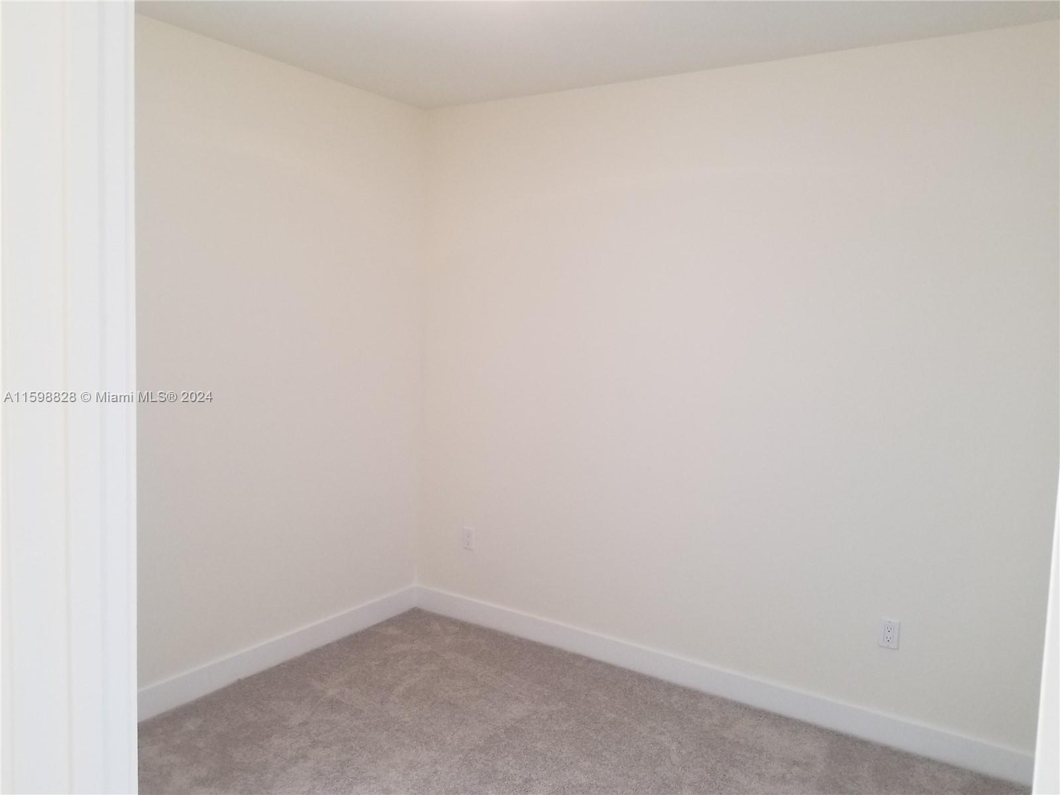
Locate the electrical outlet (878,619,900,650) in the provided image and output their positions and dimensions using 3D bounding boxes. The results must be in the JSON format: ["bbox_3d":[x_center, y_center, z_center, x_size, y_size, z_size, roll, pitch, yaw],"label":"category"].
[{"bbox_3d":[1.412,0.930,3.130,0.071,0.115,0.011,6,7,33],"label":"electrical outlet"}]

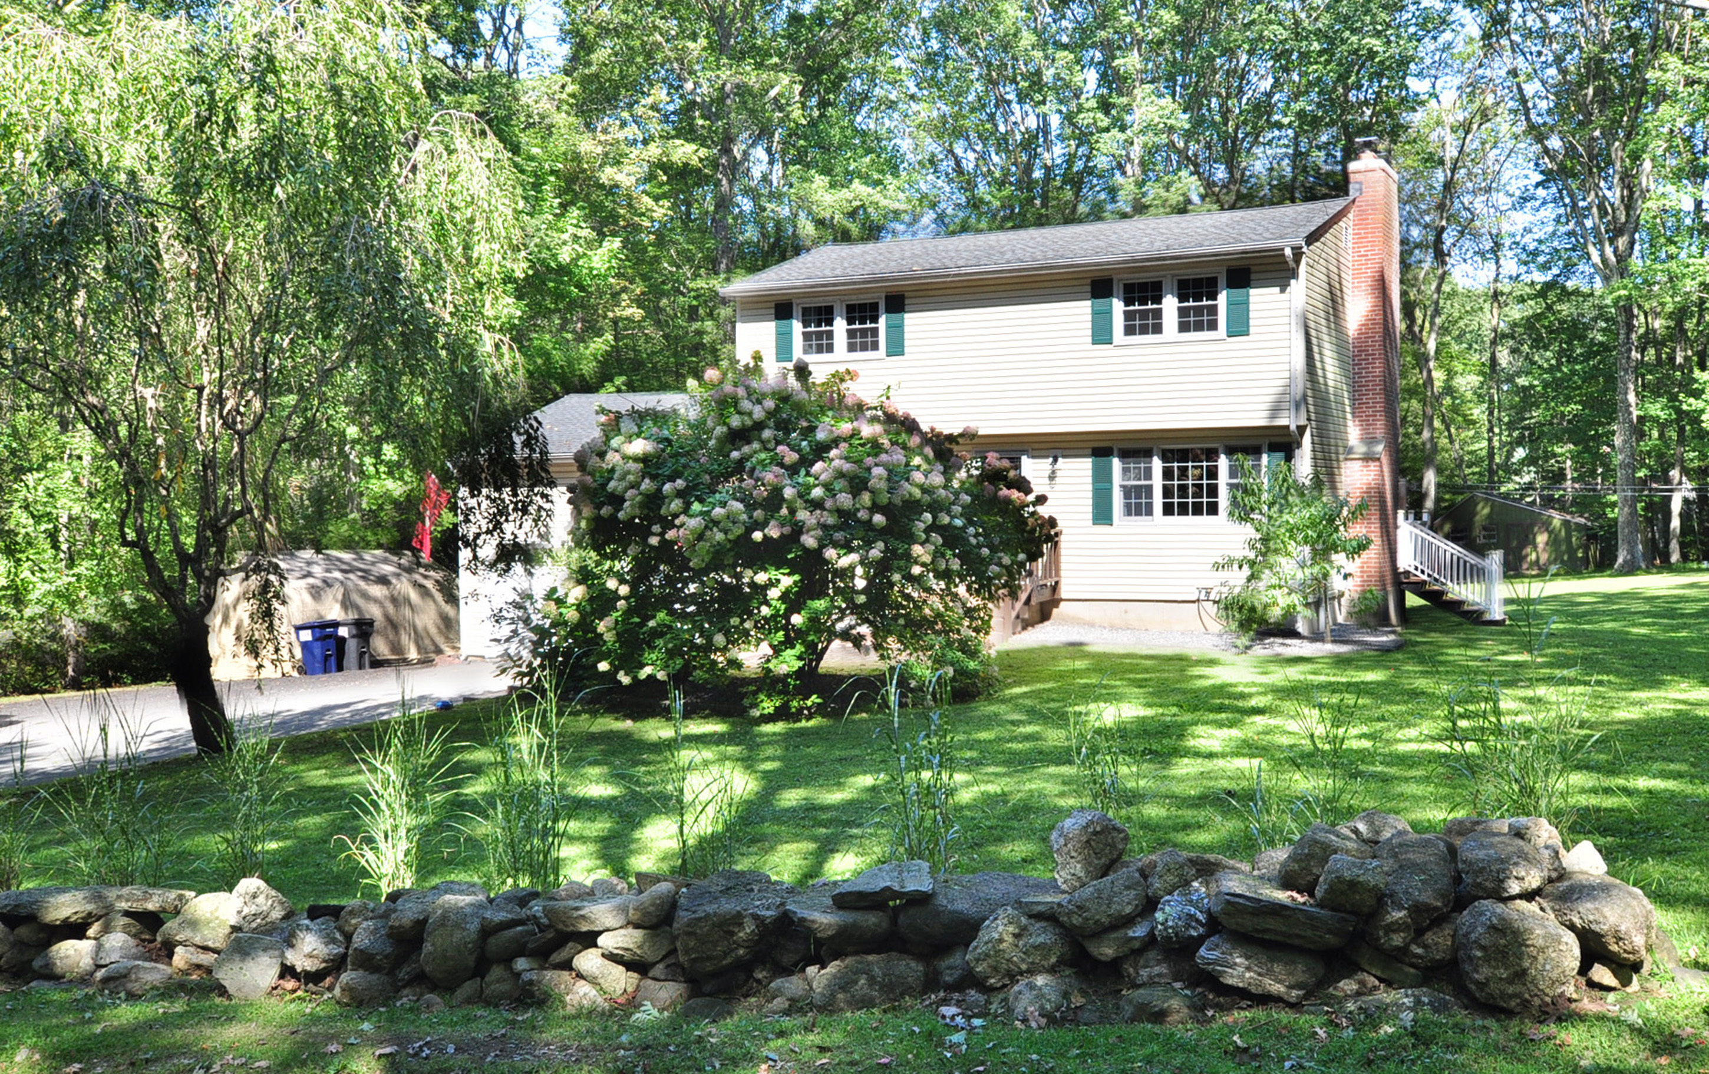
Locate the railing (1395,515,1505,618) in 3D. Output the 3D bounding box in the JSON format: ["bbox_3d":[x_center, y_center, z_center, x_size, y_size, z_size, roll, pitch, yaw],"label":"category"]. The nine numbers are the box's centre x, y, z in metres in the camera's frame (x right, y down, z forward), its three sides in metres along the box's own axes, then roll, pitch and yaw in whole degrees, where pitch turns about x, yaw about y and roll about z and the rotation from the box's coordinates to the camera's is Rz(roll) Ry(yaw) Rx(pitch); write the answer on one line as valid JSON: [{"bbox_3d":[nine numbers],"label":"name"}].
[{"bbox_3d":[10.682,0.586,25.537,1.750,1.790,1.150,0,2,27],"label":"railing"}]

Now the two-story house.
[{"bbox_3d":[4.143,-2.528,25.963,10.200,7.700,8.250,0,2,27],"label":"two-story house"}]

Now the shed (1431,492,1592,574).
[{"bbox_3d":[23.190,-0.183,50.168,4.740,2.770,4.000,0,2,27],"label":"shed"}]

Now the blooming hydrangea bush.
[{"bbox_3d":[-0.603,-0.203,14.957,5.350,3.310,4.700,-1,2,0],"label":"blooming hydrangea bush"}]

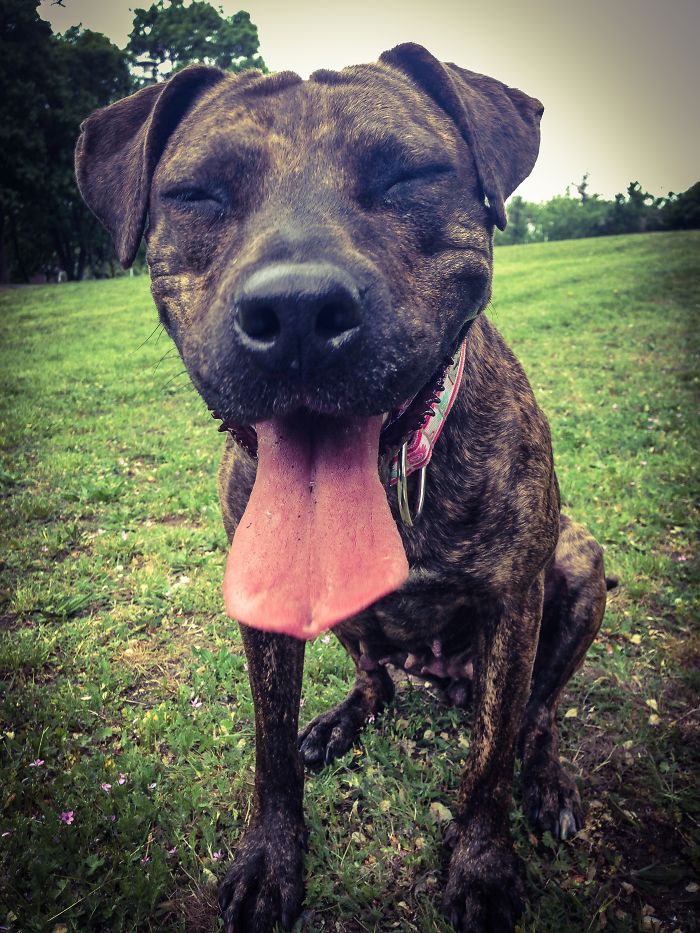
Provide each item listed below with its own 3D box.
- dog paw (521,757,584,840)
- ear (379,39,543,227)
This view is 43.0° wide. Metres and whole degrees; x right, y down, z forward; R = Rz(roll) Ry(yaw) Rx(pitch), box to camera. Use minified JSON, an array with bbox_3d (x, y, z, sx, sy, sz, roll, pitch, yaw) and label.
[{"bbox_3d":[0.181,0.296,0.795,0.054,0.048,0.072,-2,11,-1],"label":"dog paw"},{"bbox_3d":[0.056,-0.161,0.435,0.078,0.090,0.055,-3,11,-7],"label":"ear"}]

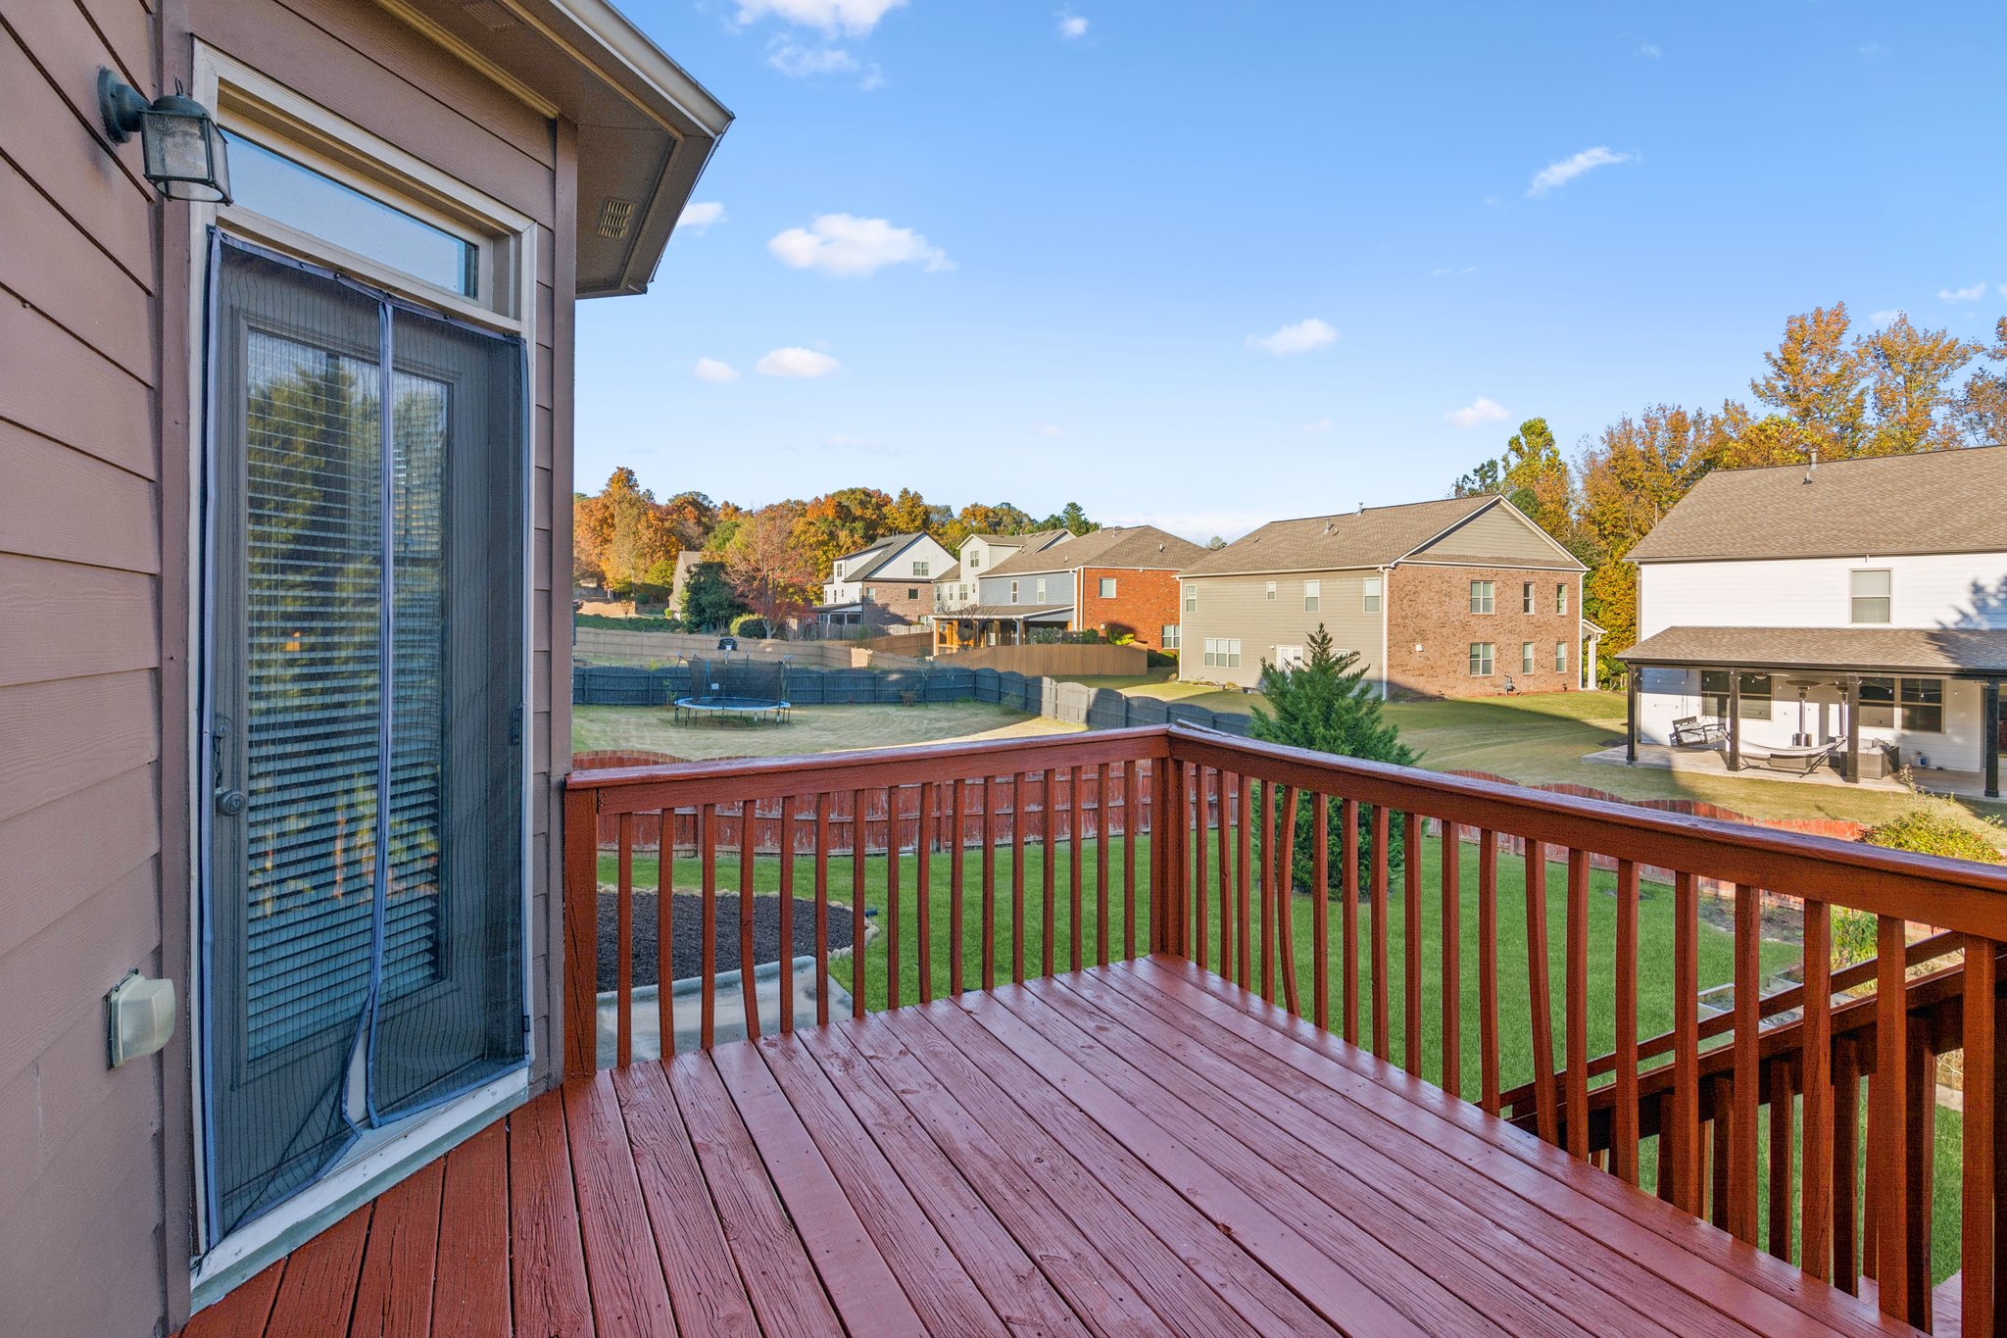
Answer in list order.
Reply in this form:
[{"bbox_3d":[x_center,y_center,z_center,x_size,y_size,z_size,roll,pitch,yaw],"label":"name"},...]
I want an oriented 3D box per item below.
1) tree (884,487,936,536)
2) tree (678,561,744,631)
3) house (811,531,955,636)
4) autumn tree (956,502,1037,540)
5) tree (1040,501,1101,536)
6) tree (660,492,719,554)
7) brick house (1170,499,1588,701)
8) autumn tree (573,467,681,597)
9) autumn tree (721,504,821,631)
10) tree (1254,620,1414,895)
[{"bbox_3d":[-12.871,-16.197,122.000,7.080,17.810,7.080,0,2,0],"label":"tree"},{"bbox_3d":[-28.531,-7.037,87.000,6.430,7.040,6.430,0,2,0],"label":"tree"},{"bbox_3d":[-12.523,-9.487,101.685,19.900,11.300,10.300,-1,3,-37],"label":"house"},{"bbox_3d":[-1.029,-16.001,130.000,12.340,16.920,12.340,0,2,0],"label":"autumn tree"},{"bbox_3d":[10.089,-16.617,135.000,9.020,17.570,9.020,0,2,0],"label":"tree"},{"bbox_3d":[-46.538,-17.872,132.000,8.820,17.180,8.820,0,2,0],"label":"tree"},{"bbox_3d":[21.121,-4.121,50.097,18.600,9.700,13.900,-1,2,-32],"label":"brick house"},{"bbox_3d":[-49.158,-17.644,116.000,14.480,17.340,14.480,0,2,0],"label":"autumn tree"},{"bbox_3d":[-21.008,-9.044,81.000,8.830,12.390,8.830,0,2,0],"label":"autumn tree"},{"bbox_3d":[5.982,1.609,16.200,3.050,4.810,3.050,0,2,0],"label":"tree"}]

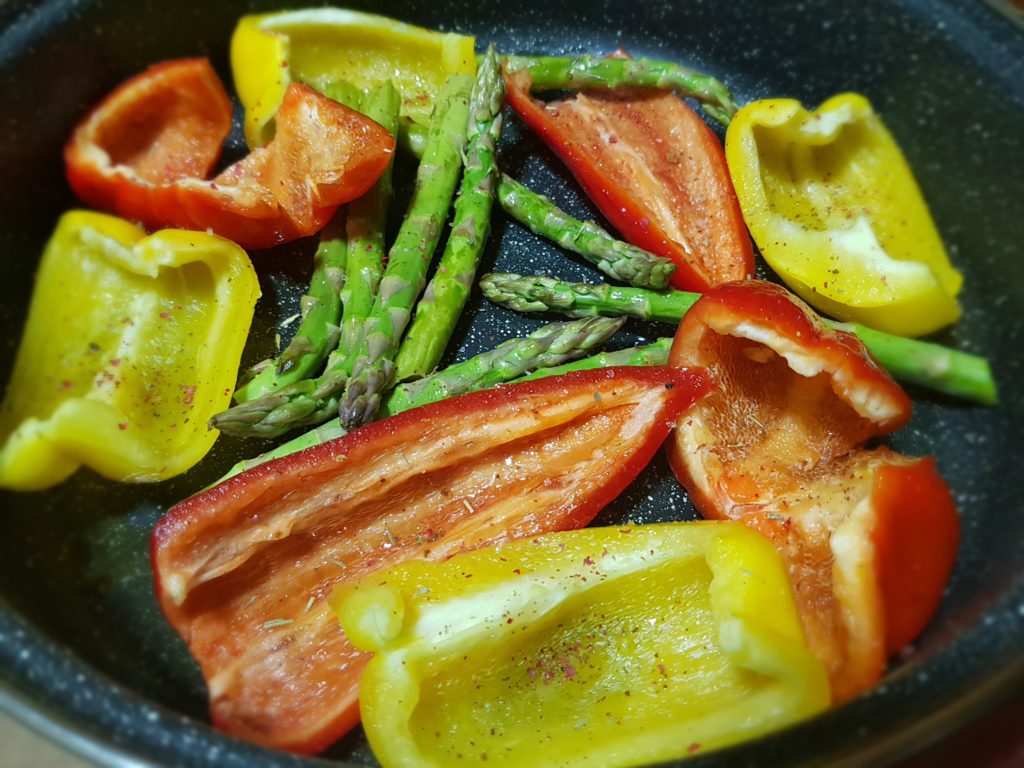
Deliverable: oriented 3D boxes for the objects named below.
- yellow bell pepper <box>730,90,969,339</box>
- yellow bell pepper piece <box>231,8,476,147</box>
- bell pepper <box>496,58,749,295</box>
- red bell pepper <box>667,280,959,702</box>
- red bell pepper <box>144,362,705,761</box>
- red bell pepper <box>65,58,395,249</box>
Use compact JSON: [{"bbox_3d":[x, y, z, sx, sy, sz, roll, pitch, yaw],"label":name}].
[{"bbox_3d":[0.084,-0.043,0.208,0.043,0.027,0.066,-12,56,-8],"label":"yellow bell pepper"},{"bbox_3d":[-0.045,-0.087,0.230,0.070,0.034,0.036,3,55,2],"label":"yellow bell pepper piece"},{"bbox_3d":[0.035,-0.057,0.218,0.042,0.026,0.081,-23,58,-16],"label":"bell pepper"},{"bbox_3d":[0.058,0.023,0.156,0.041,0.037,0.076,-11,56,-8],"label":"red bell pepper"},{"bbox_3d":[-0.011,0.034,0.152,0.110,0.030,0.049,-20,58,-14],"label":"red bell pepper"},{"bbox_3d":[-0.071,-0.063,0.213,0.079,0.036,0.043,1,55,0],"label":"red bell pepper"}]

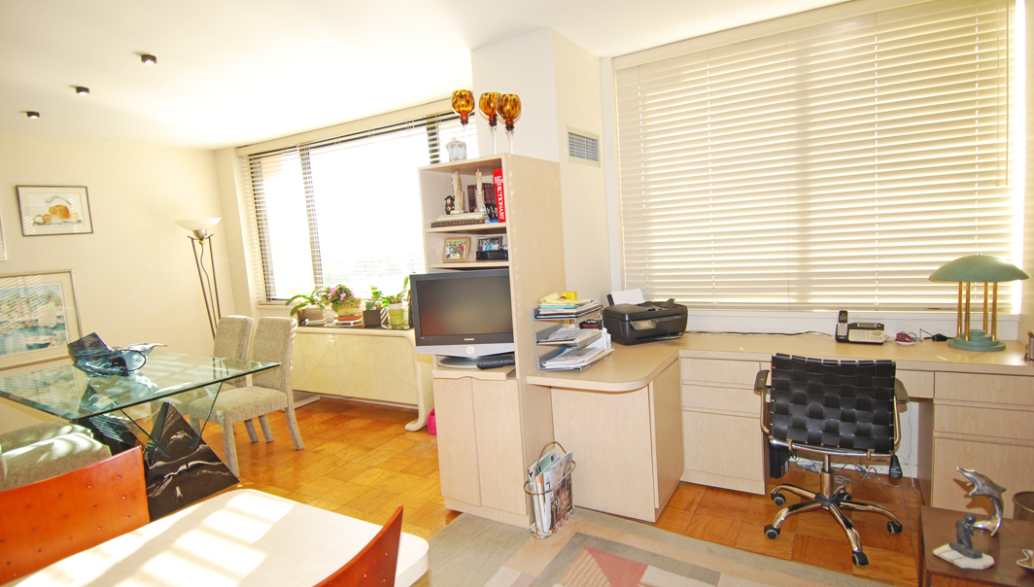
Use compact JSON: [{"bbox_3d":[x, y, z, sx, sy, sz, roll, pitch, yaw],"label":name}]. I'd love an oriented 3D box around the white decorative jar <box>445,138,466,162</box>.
[{"bbox_3d":[-0.299,-0.714,2.600,0.108,0.132,0.085,0,8,30],"label":"white decorative jar"}]

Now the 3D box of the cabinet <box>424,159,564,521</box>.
[{"bbox_3d":[-0.070,0.224,2.856,0.520,1.815,0.615,0,8,30],"label":"cabinet"}]

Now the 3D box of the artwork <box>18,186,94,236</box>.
[{"bbox_3d":[-3.984,-0.716,4.486,0.025,0.415,0.485,0,8,32],"label":"artwork"}]

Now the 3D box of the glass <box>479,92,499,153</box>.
[{"bbox_3d":[-0.122,-0.851,2.675,0.120,0.361,0.120,-4,7,0],"label":"glass"}]

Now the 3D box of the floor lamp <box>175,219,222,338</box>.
[{"bbox_3d":[-2.825,0.204,4.774,0.426,1.755,0.426,0,7,30],"label":"floor lamp"}]

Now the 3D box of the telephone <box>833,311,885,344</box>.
[{"bbox_3d":[1.799,0.179,2.725,0.198,0.152,0.142,0,7,30],"label":"telephone"}]

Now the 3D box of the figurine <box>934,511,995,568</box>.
[{"bbox_3d":[1.252,0.688,1.446,0.108,0.125,0.105,-6,7,-17],"label":"figurine"}]

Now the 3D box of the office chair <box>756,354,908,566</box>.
[{"bbox_3d":[1.428,0.652,2.368,0.585,0.876,0.610,0,8,32],"label":"office chair"}]

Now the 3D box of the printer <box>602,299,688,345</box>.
[{"bbox_3d":[0.789,0.172,3.176,0.431,0.198,0.340,-5,6,-16],"label":"printer"}]

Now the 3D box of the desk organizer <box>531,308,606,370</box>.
[{"bbox_3d":[0.282,0.216,2.701,0.235,0.310,0.350,0,8,29],"label":"desk organizer"}]

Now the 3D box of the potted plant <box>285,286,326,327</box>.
[{"bbox_3d":[-1.916,0.101,4.671,0.335,0.304,0.284,0,7,30],"label":"potted plant"}]

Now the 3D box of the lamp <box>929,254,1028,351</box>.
[{"bbox_3d":[2.180,0.036,2.452,0.360,0.446,0.360,0,7,30],"label":"lamp"}]

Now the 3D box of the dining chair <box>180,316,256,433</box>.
[{"bbox_3d":[-2.273,0.682,3.793,0.456,0.943,0.588,0,7,30],"label":"dining chair"}]

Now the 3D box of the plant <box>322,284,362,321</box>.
[{"bbox_3d":[-1.502,0.079,4.432,0.325,0.304,0.304,0,7,30],"label":"plant"}]

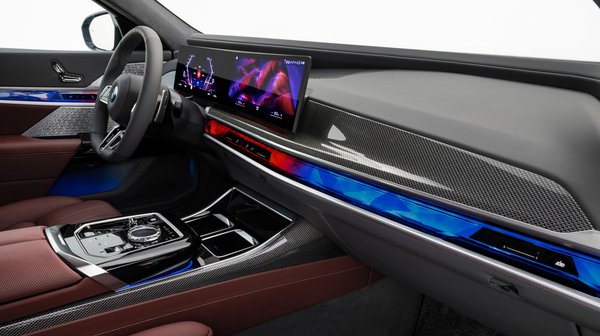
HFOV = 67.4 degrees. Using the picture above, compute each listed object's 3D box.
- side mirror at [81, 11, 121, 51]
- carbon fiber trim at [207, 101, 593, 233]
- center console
[{"bbox_3d":[-0.700,-0.499,1.645,0.145,0.155,0.235,-15,23,-41],"label":"side mirror"},{"bbox_3d":[0.069,-0.077,0.829,0.135,0.090,0.890,-12,21,-35],"label":"carbon fiber trim"},{"bbox_3d":[-0.257,0.136,0.914,0.425,0.095,0.270,-12,21,-35],"label":"center console"}]

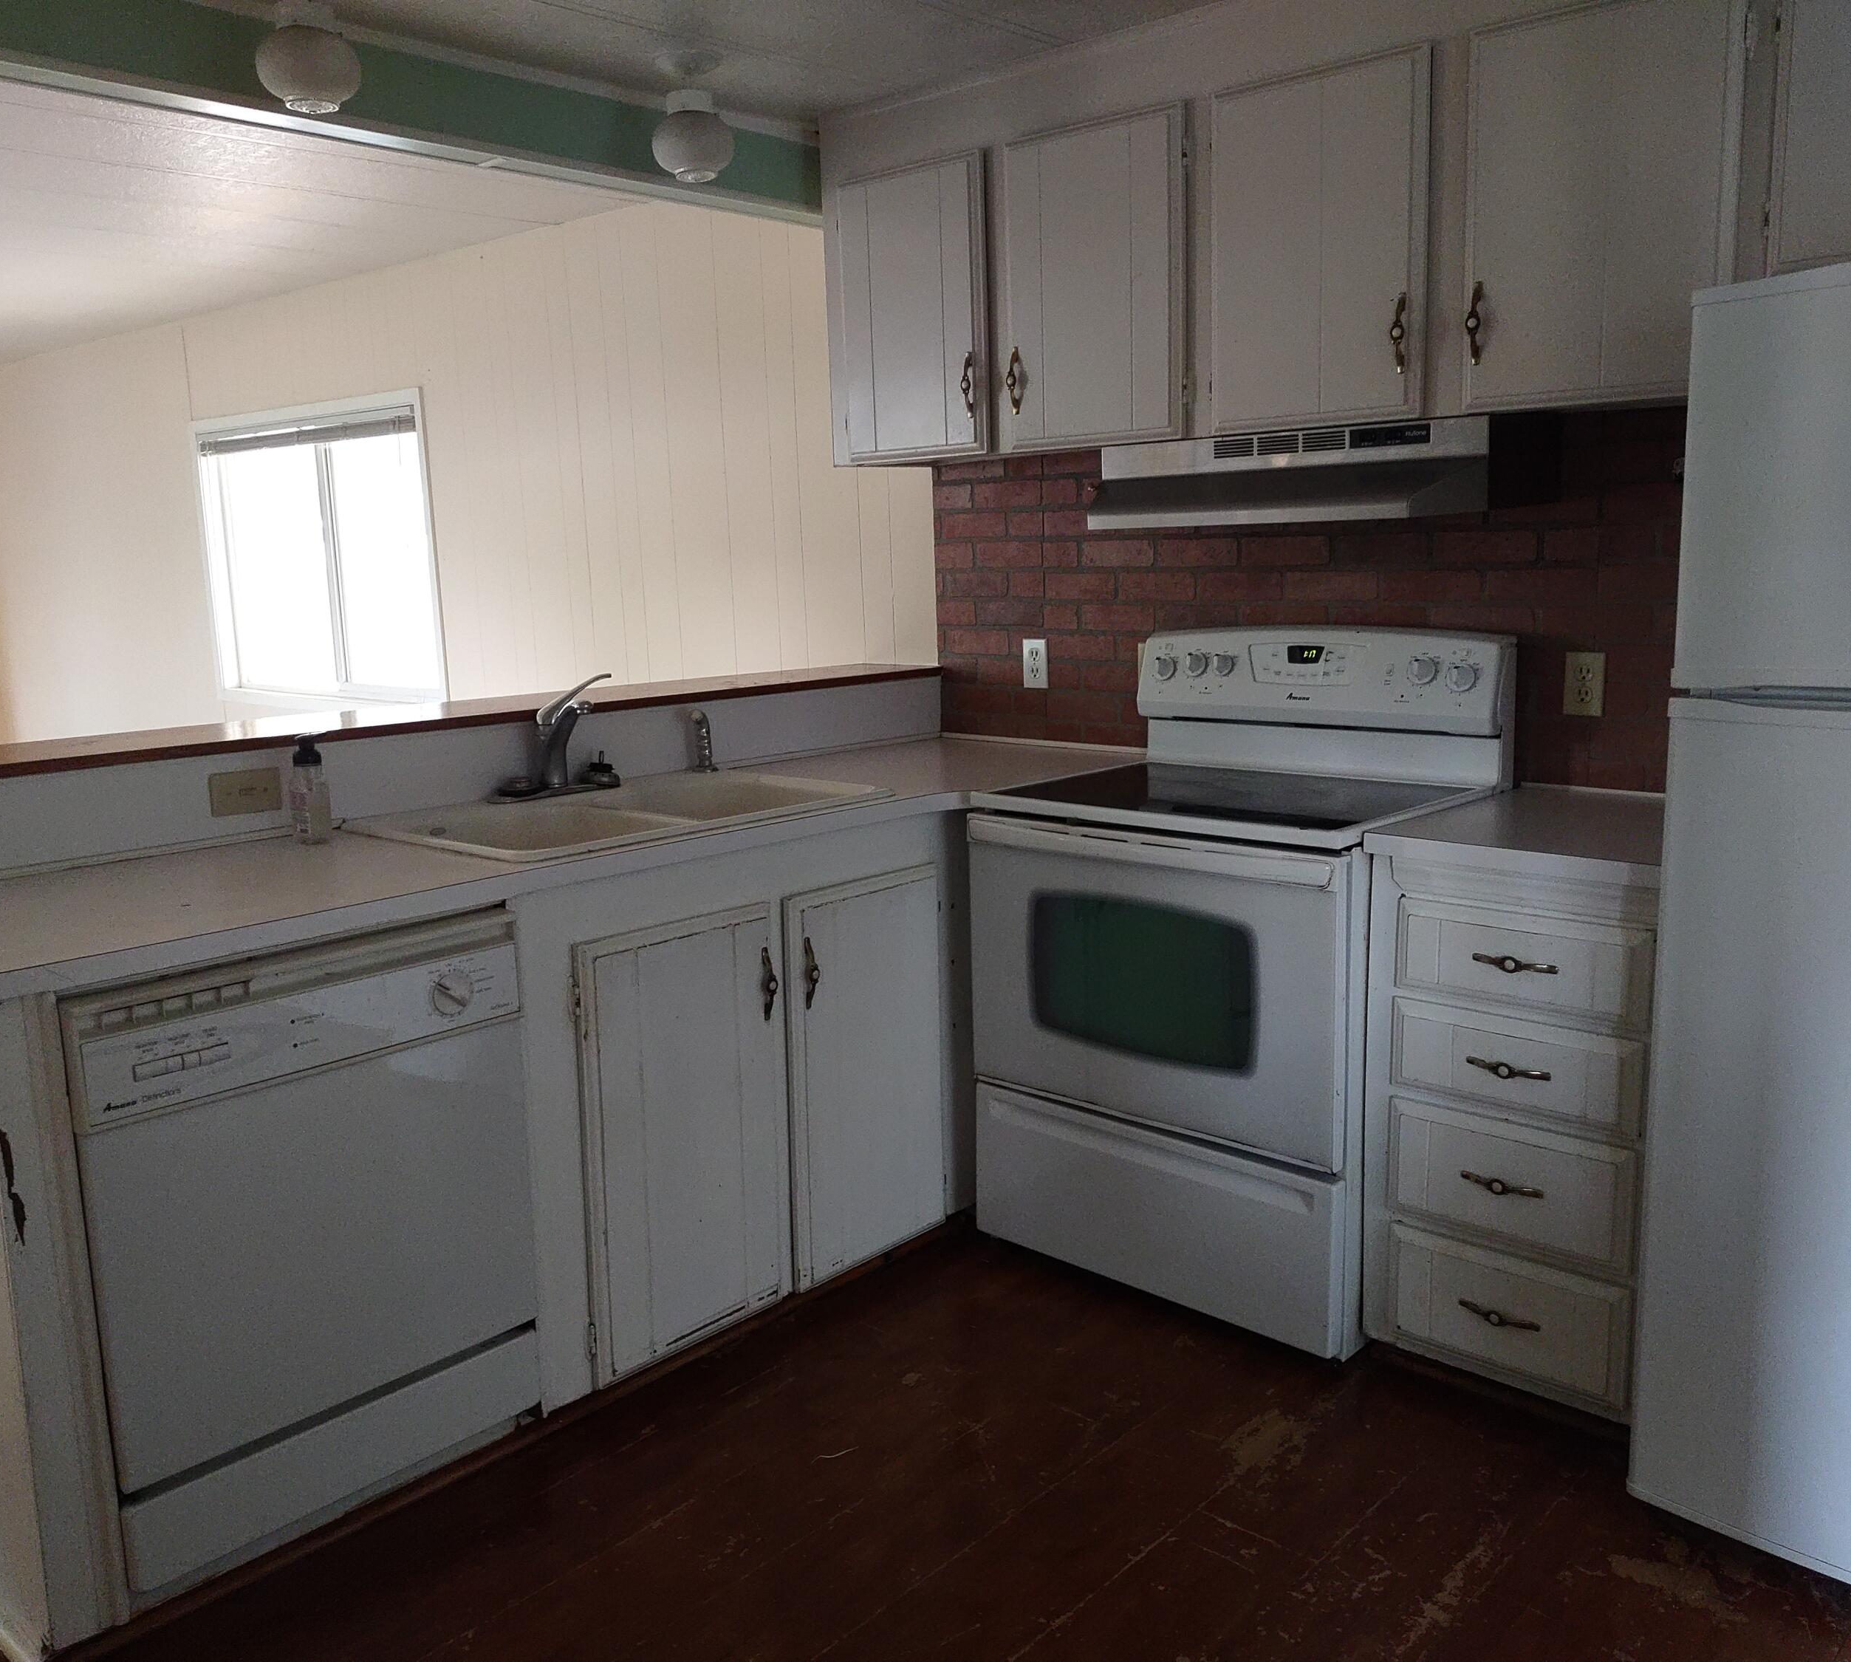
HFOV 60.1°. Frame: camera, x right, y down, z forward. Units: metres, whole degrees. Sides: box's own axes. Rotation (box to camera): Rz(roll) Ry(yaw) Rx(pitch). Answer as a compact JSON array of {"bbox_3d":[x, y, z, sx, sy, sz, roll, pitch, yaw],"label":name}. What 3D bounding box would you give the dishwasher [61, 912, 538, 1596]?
[{"bbox_3d":[-1.008,0.521,2.364,0.575,0.820,0.610,8,14,42],"label":"dishwasher"}]

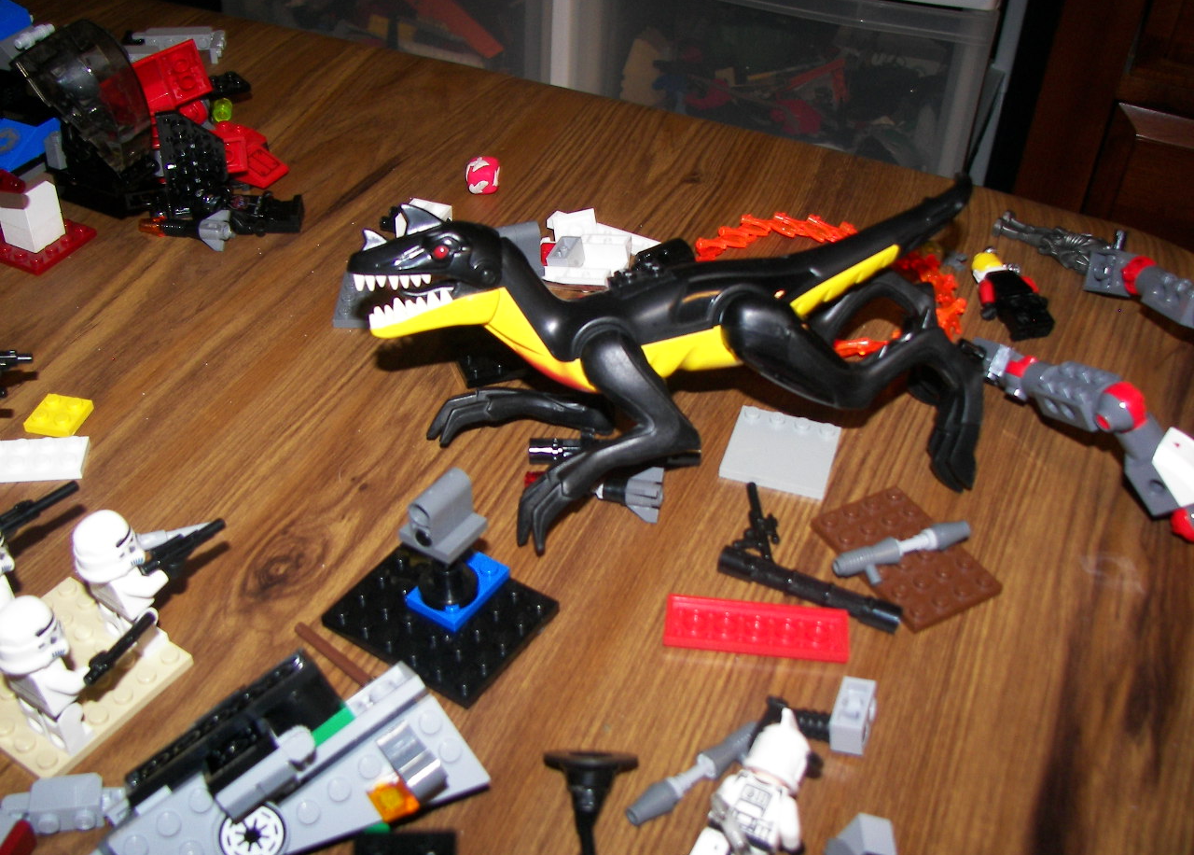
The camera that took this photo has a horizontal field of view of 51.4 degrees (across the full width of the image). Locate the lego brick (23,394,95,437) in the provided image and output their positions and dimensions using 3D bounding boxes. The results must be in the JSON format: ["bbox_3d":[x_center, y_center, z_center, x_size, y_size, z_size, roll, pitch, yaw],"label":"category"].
[{"bbox_3d":[-0.166,-0.004,0.383,0.016,0.005,0.016,7,39,5],"label":"lego brick"}]

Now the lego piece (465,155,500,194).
[{"bbox_3d":[-0.047,-0.103,0.507,0.013,0.012,0.013,2,39,-2],"label":"lego piece"}]

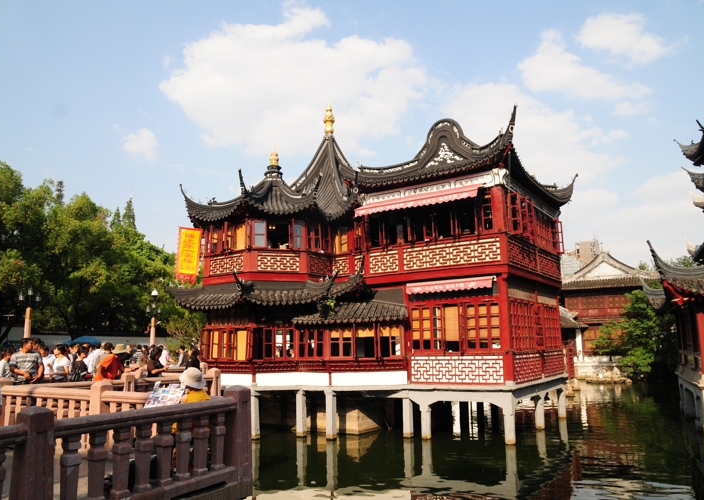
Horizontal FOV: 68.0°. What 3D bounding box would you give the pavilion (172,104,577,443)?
[{"bbox_3d":[0.992,0.158,21.166,13.450,13.350,12.580,-8,-12,31],"label":"pavilion"}]

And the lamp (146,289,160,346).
[{"bbox_3d":[-10.604,4.406,27.572,0.750,4.710,0.750,-1,-10,0],"label":"lamp"}]

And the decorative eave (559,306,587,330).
[{"bbox_3d":[16.540,5.185,39.500,3.000,1.900,2.500,-3,-11,9],"label":"decorative eave"}]

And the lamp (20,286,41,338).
[{"bbox_3d":[-12.590,3.424,20.135,0.800,4.010,0.800,-1,-10,0],"label":"lamp"}]

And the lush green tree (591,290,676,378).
[{"bbox_3d":[19.961,6.027,37.000,6.100,6.300,5.500,-1,-10,0],"label":"lush green tree"}]

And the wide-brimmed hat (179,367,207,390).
[{"bbox_3d":[-1.926,1.552,6.300,0.335,0.200,0.335,9,-1,31],"label":"wide-brimmed hat"}]

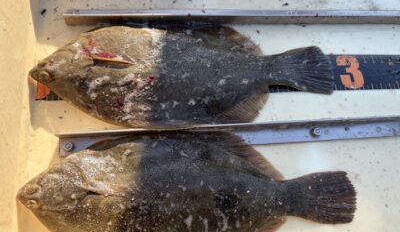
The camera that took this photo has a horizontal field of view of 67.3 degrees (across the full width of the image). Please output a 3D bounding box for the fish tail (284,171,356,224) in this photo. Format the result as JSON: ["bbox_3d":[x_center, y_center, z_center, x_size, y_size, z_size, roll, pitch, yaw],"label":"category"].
[{"bbox_3d":[0.110,0.075,0.275,0.070,0.014,0.048,0,77,-8],"label":"fish tail"}]

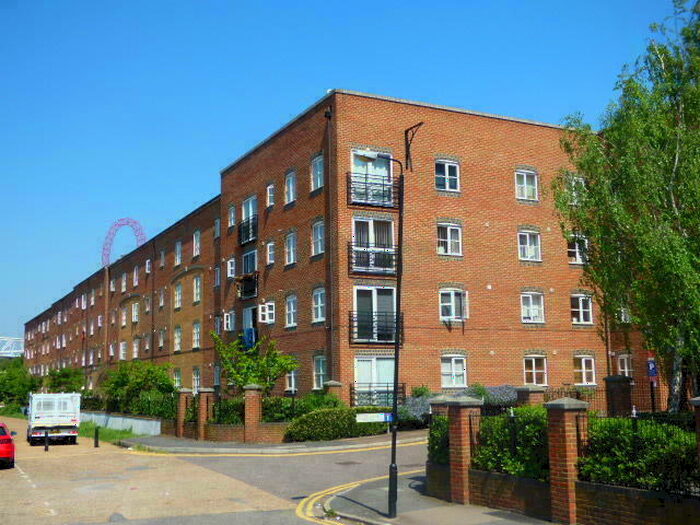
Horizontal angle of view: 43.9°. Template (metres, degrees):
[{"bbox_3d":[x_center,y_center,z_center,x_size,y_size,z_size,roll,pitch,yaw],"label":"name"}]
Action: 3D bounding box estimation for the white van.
[{"bbox_3d":[-14.070,7.313,40.959,2.080,2.340,5.400,3,-9,-24],"label":"white van"}]

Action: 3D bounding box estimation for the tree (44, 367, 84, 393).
[{"bbox_3d":[-22.952,10.451,69.700,3.200,4.200,3.200,2,-9,-18],"label":"tree"}]

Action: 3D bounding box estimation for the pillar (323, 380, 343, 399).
[{"bbox_3d":[-0.643,5.497,32.957,0.530,2.000,0.530,3,-9,-26],"label":"pillar"}]

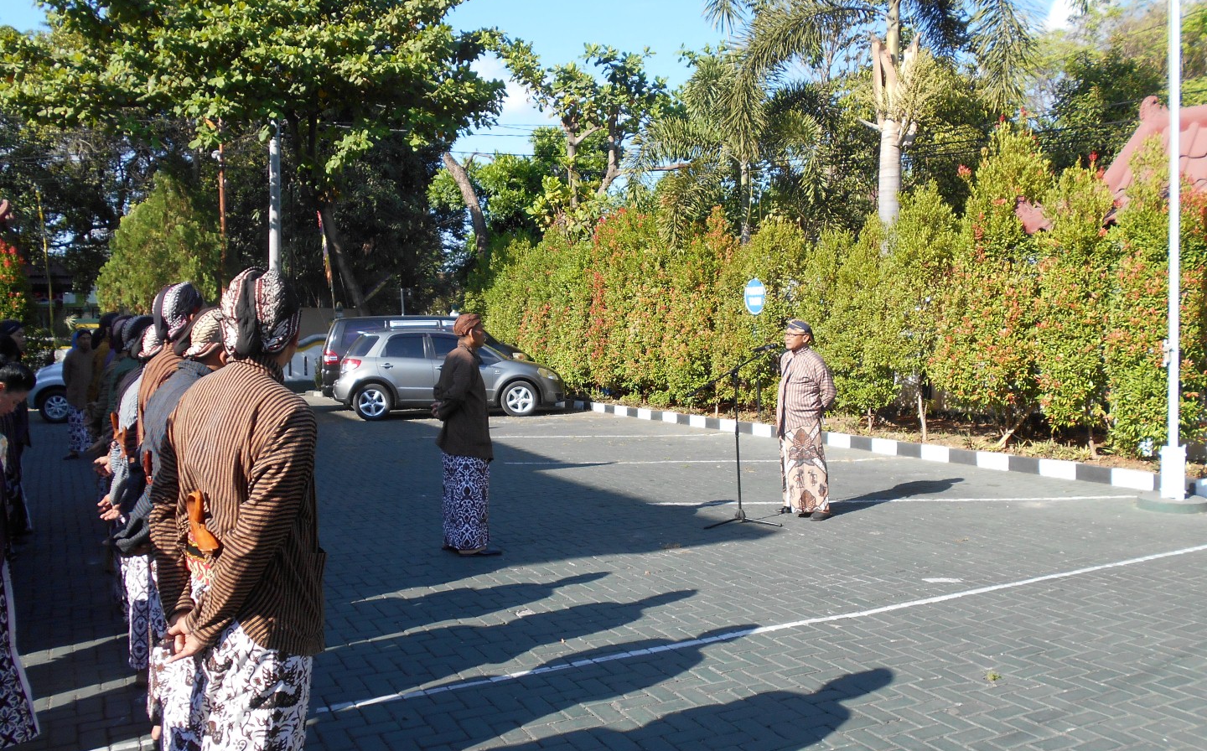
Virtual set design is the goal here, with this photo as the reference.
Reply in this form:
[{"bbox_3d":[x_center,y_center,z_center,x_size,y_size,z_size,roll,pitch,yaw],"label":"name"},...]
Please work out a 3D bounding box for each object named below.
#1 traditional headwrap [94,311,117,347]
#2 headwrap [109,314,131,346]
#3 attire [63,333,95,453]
[{"bbox_3d":[-3.510,-0.320,7.400,0.250,0.250,0.190,-2,3,-37],"label":"traditional headwrap"},{"bbox_3d":[-2.890,-0.270,6.300,0.240,0.240,0.190,-2,3,-37],"label":"headwrap"},{"bbox_3d":[-6.550,0.220,13.100,0.460,1.520,0.340,-2,3,-43],"label":"attire"}]

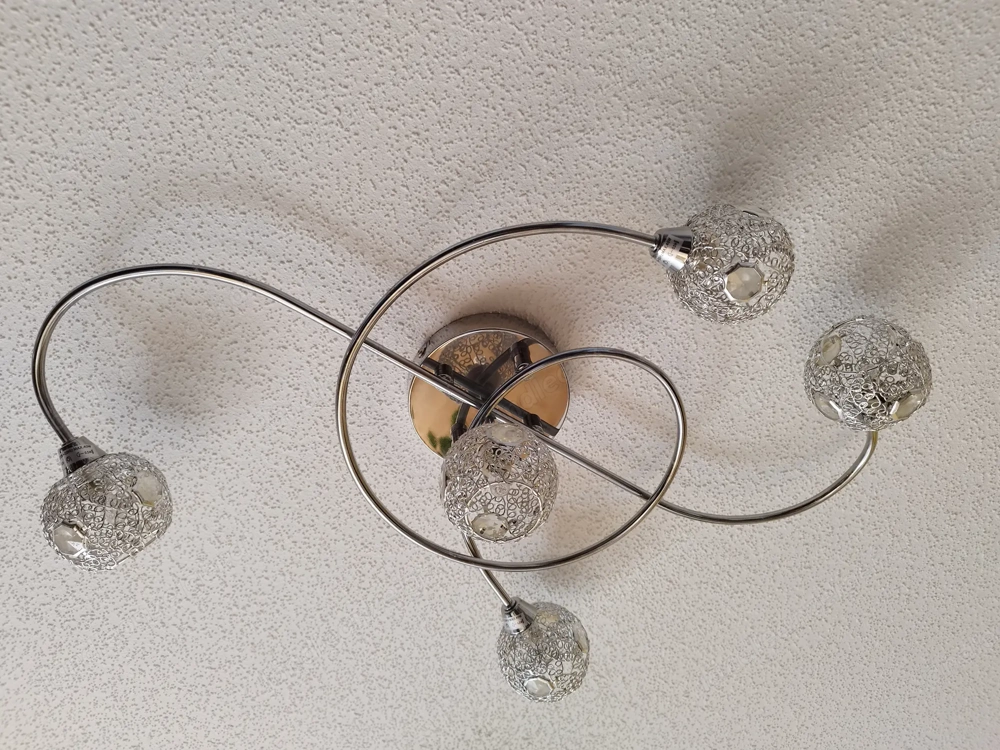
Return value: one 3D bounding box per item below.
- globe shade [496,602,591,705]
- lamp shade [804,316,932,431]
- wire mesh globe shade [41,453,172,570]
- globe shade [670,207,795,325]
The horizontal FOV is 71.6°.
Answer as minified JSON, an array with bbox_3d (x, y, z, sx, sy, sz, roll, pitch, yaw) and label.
[{"bbox_3d":[0.043,0.278,0.706,0.096,0.094,0.086,-26,-65,7],"label":"globe shade"},{"bbox_3d":[0.312,0.000,0.590,0.096,0.094,0.086,-36,-66,11],"label":"lamp shade"},{"bbox_3d":[-0.328,0.111,0.579,0.096,0.094,0.086,-34,-66,11],"label":"wire mesh globe shade"},{"bbox_3d":[0.185,-0.091,0.565,0.086,0.094,0.096,15,-67,-12],"label":"globe shade"}]

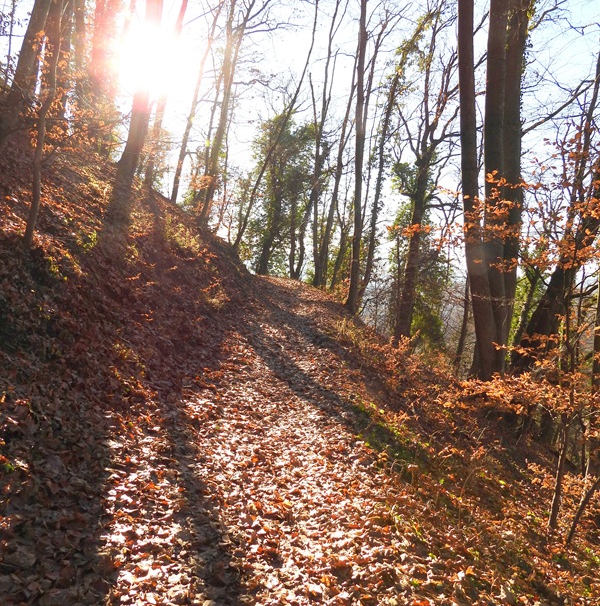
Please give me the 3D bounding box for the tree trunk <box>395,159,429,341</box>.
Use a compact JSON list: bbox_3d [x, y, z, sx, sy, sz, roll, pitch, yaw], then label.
[{"bbox_3d":[2.685,-1.259,13.300,0.480,4.400,0.450,6,-1,0],"label":"tree trunk"}]

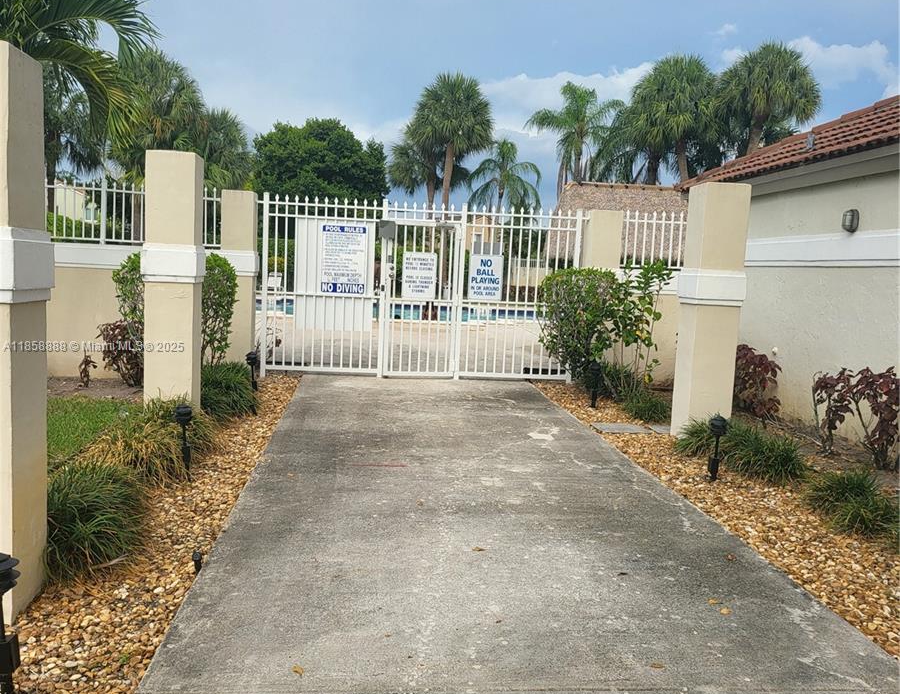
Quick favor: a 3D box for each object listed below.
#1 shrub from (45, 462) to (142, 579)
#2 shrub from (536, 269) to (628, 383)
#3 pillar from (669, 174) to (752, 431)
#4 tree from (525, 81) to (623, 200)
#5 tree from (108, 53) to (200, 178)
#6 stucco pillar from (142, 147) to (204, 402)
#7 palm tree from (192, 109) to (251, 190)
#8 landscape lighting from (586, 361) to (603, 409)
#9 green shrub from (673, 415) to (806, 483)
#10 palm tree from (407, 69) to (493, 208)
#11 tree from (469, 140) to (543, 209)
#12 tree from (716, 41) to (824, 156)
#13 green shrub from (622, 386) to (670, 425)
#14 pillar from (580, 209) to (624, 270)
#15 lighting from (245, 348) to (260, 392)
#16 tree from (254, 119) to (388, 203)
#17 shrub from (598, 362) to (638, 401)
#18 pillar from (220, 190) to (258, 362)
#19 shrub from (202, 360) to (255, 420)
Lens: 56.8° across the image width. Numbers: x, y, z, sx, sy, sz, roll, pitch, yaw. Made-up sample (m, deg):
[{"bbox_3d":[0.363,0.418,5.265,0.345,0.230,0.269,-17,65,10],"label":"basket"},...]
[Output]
[{"bbox_3d":[-1.925,0.856,4.375,0.600,0.437,0.620,2,6,-6],"label":"shrub"},{"bbox_3d":[1.682,-0.200,10.310,1.020,1.571,0.950,2,6,-6],"label":"shrub"},{"bbox_3d":[2.376,-0.281,7.618,0.430,2.336,0.430,2,6,-6],"label":"pillar"},{"bbox_3d":[4.968,-6.502,35.173,3.954,9.031,3.954,2,6,-6],"label":"tree"},{"bbox_3d":[-9.468,-5.605,26.721,3.298,7.657,3.298,2,6,-6],"label":"tree"},{"bbox_3d":[-2.363,-0.444,7.125,0.460,2.320,0.460,2,6,-6],"label":"stucco pillar"},{"bbox_3d":[-8.352,-5.213,29.903,2.800,6.564,2.800,2,6,-6],"label":"palm tree"},{"bbox_3d":[1.609,0.436,9.230,0.150,0.500,0.150,2,6,-6],"label":"landscape lighting"},{"bbox_3d":[2.504,0.782,6.925,0.950,0.380,1.200,2,6,-6],"label":"green shrub"},{"bbox_3d":[-0.167,-6.973,35.607,3.635,9.367,3.635,2,6,-6],"label":"palm tree"},{"bbox_3d":[2.477,-6.444,40.995,3.745,7.412,3.745,2,6,-6],"label":"tree"},{"bbox_3d":[11.519,-6.173,30.896,3.900,10.080,3.900,2,6,-6],"label":"tree"},{"bbox_3d":[2.041,0.584,8.725,0.550,0.360,0.600,2,6,-6],"label":"green shrub"},{"bbox_3d":[1.977,-0.643,11.142,0.430,2.300,0.430,2,6,-6],"label":"pillar"},{"bbox_3d":[-2.209,0.258,9.402,0.150,0.470,0.150,2,6,-6],"label":"lighting"},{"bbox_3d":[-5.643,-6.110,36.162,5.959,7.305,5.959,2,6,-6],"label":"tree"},{"bbox_3d":[2.065,0.397,10.171,0.480,0.454,0.460,2,6,-6],"label":"shrub"},{"bbox_3d":[-2.707,-0.821,10.643,0.430,2.300,0.430,2,6,-6],"label":"pillar"},{"bbox_3d":[-2.298,0.389,8.244,0.700,0.450,0.850,2,6,-6],"label":"shrub"}]

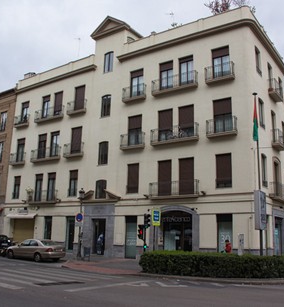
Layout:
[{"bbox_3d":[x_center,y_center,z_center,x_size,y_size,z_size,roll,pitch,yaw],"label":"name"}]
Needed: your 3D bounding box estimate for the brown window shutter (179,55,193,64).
[{"bbox_3d":[3.258,-6.796,25.128,1.134,0.379,0.100,-7,-15,31],"label":"brown window shutter"}]

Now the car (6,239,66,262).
[{"bbox_3d":[-7.292,6.570,23.786,4.530,1.430,1.750,-7,-15,32],"label":"car"}]

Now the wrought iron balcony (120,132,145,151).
[{"bbox_3d":[-0.659,-0.906,25.561,1.960,1.070,0.450,-7,-15,33],"label":"wrought iron balcony"}]

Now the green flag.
[{"bbox_3d":[5.973,-1.801,18.177,0.279,2.376,0.220,-7,-15,31],"label":"green flag"}]

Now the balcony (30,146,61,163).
[{"bbox_3d":[-8.751,0.120,31.435,3.334,1.186,0.480,-7,-16,33],"label":"balcony"}]

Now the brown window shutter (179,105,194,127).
[{"bbox_3d":[3.173,-2.529,24.170,1.162,1.553,0.100,-7,-15,31],"label":"brown window shutter"}]

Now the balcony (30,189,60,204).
[{"bbox_3d":[-8.693,3.882,30.446,3.027,1.075,0.480,-7,-16,33],"label":"balcony"}]

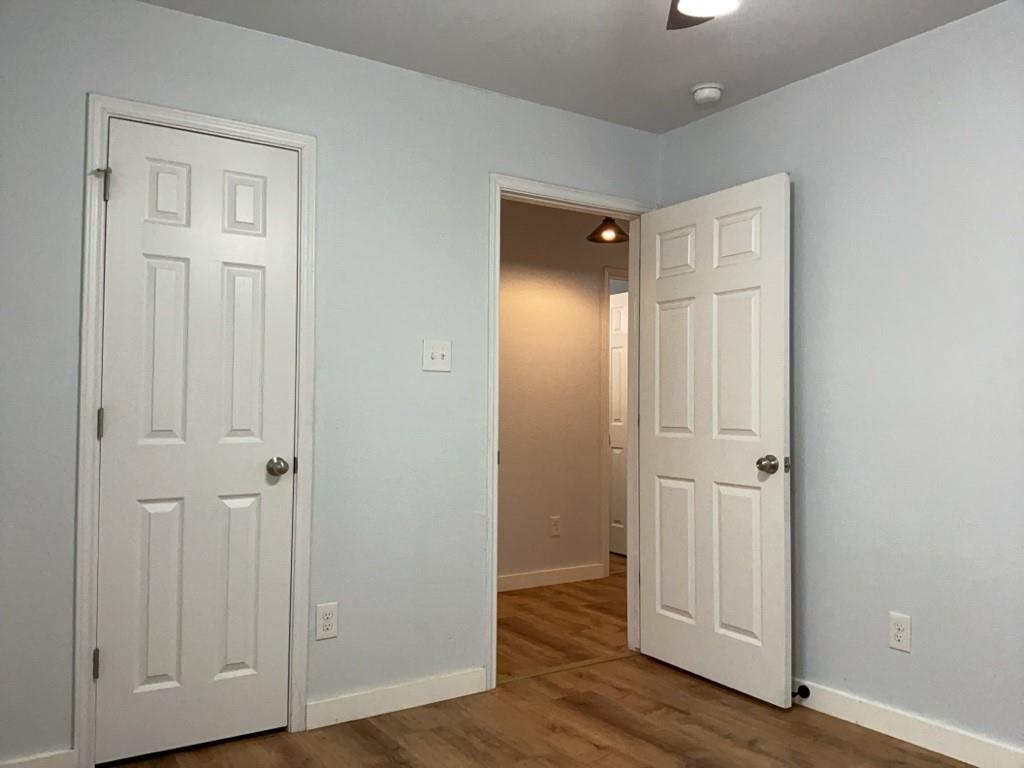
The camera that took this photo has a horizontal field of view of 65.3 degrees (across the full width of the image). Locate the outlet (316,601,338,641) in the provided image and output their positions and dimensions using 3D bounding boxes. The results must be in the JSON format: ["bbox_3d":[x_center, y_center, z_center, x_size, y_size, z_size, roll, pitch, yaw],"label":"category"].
[{"bbox_3d":[-0.667,0.861,2.889,0.078,0.125,0.009,2,-2,-33],"label":"outlet"}]

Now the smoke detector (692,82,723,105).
[{"bbox_3d":[0.809,-1.195,3.297,0.130,0.047,0.130,0,-2,0],"label":"smoke detector"}]

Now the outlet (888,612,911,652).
[{"bbox_3d":[1.365,0.876,2.811,0.009,0.125,0.078,2,-2,-33],"label":"outlet"}]

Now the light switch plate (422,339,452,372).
[{"bbox_3d":[-0.292,-0.112,3.162,0.124,0.125,0.012,2,-2,-33],"label":"light switch plate"}]

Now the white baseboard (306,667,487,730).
[{"bbox_3d":[-0.415,1.192,3.042,0.750,0.094,0.015,2,-2,-33],"label":"white baseboard"}]

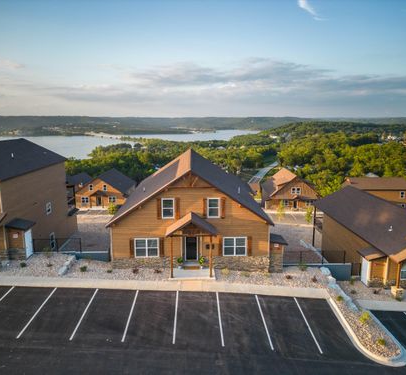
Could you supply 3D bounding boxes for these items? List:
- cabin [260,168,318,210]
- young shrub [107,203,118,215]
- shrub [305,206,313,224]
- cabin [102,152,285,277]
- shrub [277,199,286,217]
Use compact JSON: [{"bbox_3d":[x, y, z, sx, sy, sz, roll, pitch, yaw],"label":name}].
[{"bbox_3d":[20.800,-0.028,86.040,13.300,8.300,15.600,0,12,-1],"label":"cabin"},{"bbox_3d":[-20.100,4.808,77.146,2.200,2.800,2.200,0,12,-1],"label":"young shrub"},{"bbox_3d":[21.600,5.614,70.162,1.700,3.500,1.700,0,12,-1],"label":"shrub"},{"bbox_3d":[-0.450,1.356,33.600,14.200,8.300,16.000,0,12,-1],"label":"cabin"},{"bbox_3d":[16.400,4.945,72.372,1.750,4.000,1.750,0,12,-1],"label":"shrub"}]

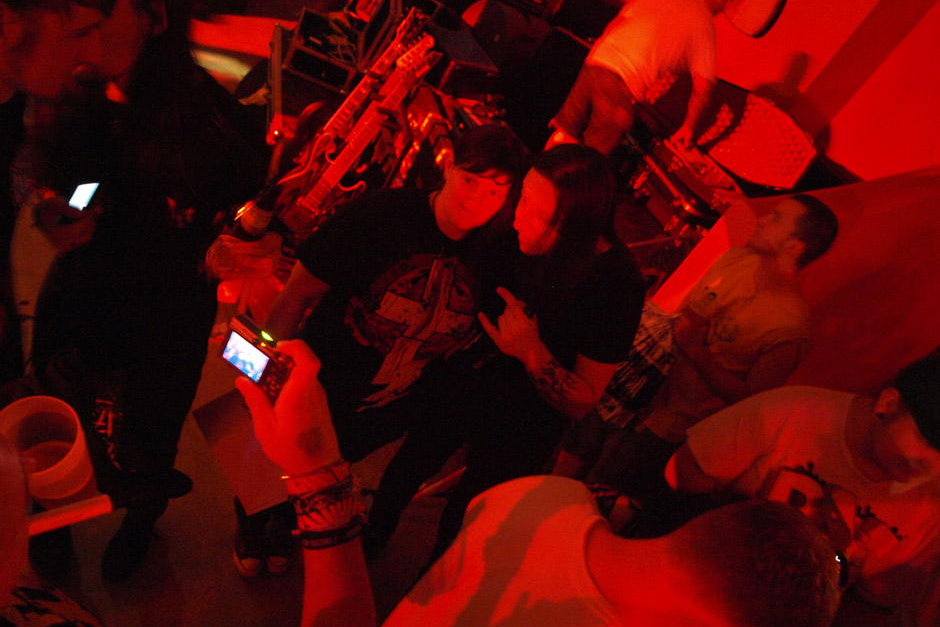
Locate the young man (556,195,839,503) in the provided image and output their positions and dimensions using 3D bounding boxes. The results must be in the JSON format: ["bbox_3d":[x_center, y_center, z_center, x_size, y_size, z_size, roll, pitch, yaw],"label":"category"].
[{"bbox_3d":[0.727,0.276,2.732,0.420,1.750,0.500,36,49,7],"label":"young man"}]

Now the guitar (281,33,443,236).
[{"bbox_3d":[-0.423,-0.471,2.486,0.340,0.998,0.080,41,16,5],"label":"guitar"}]

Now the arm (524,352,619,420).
[{"bbox_3d":[0.218,0.154,1.630,0.230,0.160,0.110,47,1,-35],"label":"arm"}]

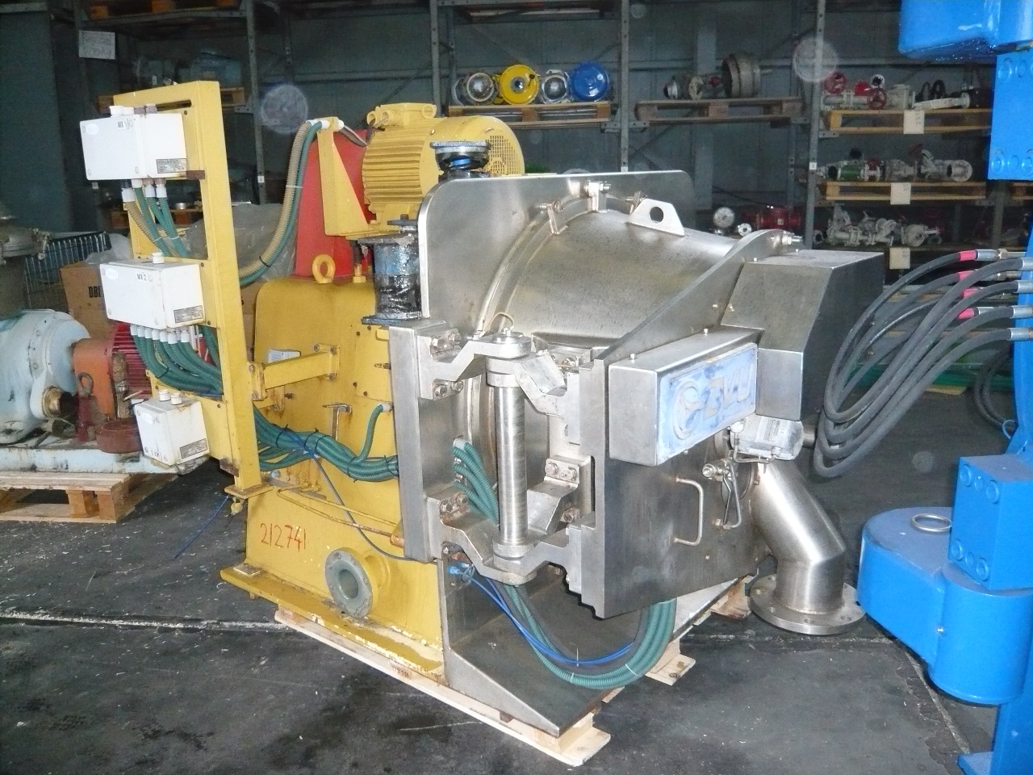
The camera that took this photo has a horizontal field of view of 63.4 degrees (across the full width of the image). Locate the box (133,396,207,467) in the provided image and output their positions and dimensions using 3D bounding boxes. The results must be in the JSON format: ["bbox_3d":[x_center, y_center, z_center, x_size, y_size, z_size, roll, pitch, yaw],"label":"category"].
[{"bbox_3d":[-0.923,0.113,2.244,0.152,0.142,0.104,10,18,38],"label":"box"}]

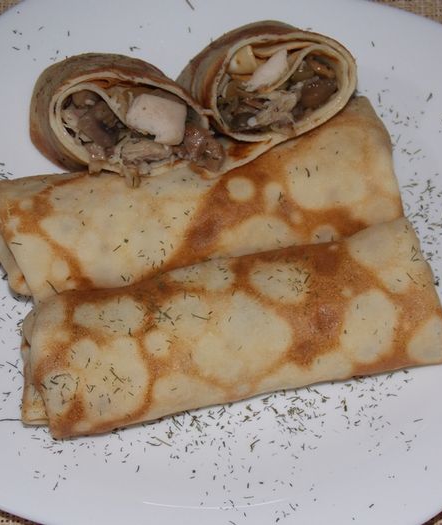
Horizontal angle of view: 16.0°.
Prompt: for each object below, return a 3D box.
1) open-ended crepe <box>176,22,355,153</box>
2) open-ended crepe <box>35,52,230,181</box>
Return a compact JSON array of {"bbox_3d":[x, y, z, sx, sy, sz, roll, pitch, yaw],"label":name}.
[{"bbox_3d":[0.015,-0.074,0.624,0.058,0.038,0.066,-21,18,-9],"label":"open-ended crepe"},{"bbox_3d":[-0.041,-0.060,0.614,0.062,0.037,0.066,5,16,-16],"label":"open-ended crepe"}]

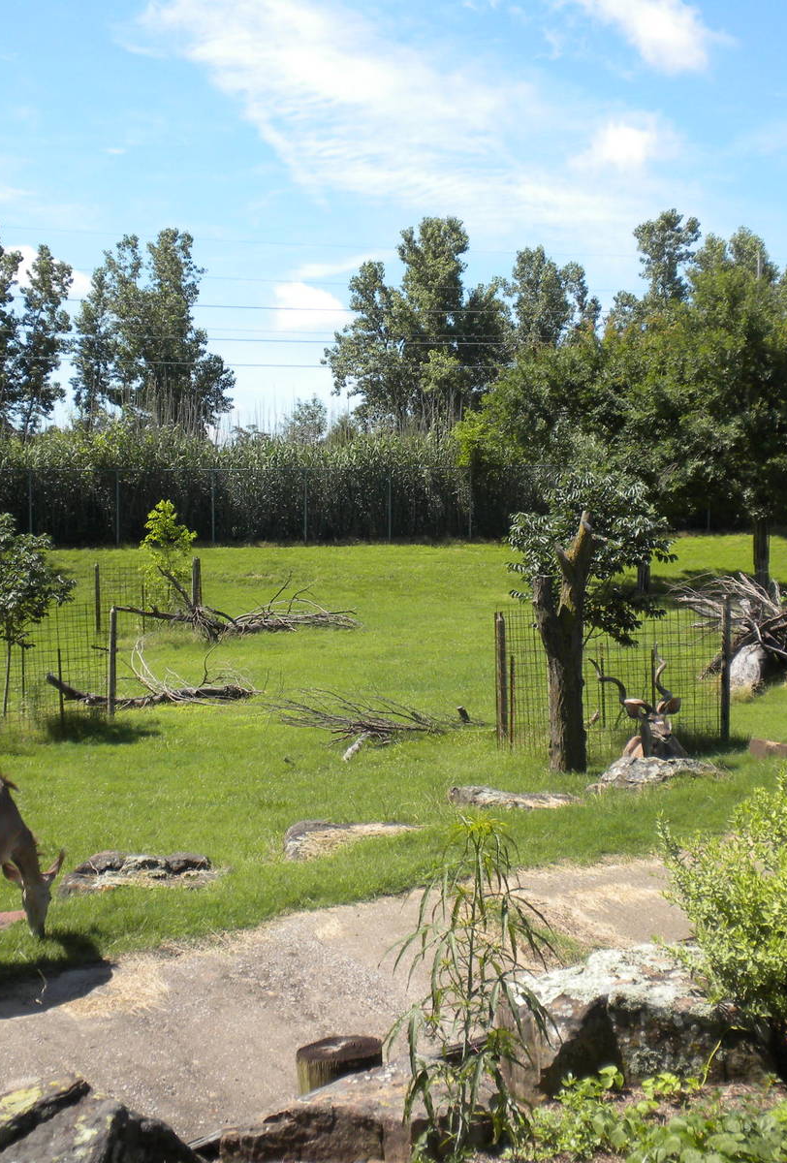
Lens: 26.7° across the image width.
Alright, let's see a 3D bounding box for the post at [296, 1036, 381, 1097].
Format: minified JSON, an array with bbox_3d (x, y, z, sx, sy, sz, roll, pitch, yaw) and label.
[{"bbox_3d":[-0.250,2.306,7.696,0.370,0.360,0.370,0,4,0],"label":"post"}]

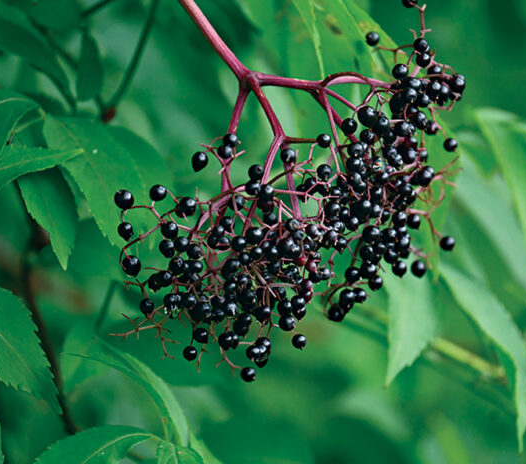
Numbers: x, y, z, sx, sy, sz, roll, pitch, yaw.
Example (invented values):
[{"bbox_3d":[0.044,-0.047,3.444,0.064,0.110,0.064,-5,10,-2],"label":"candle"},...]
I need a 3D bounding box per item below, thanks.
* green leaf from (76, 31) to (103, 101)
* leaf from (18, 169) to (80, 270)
[{"bbox_3d":[-0.071,-0.068,2.950,0.011,0.029,0.014,0,8,0],"label":"green leaf"},{"bbox_3d":[-0.083,-0.007,2.800,0.024,0.043,0.018,0,8,0],"label":"leaf"}]

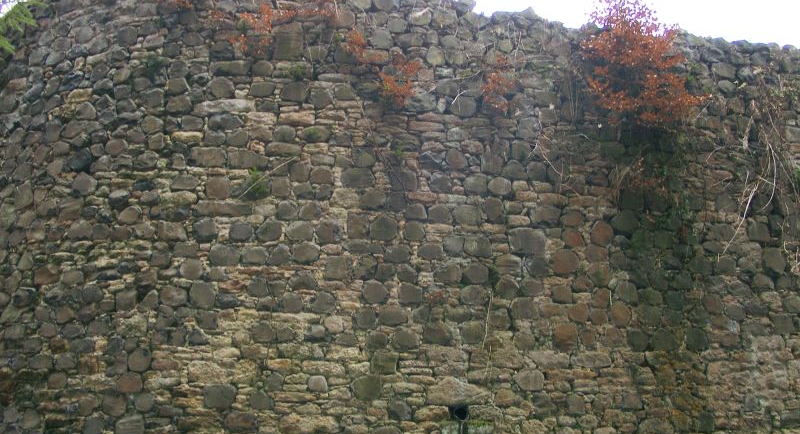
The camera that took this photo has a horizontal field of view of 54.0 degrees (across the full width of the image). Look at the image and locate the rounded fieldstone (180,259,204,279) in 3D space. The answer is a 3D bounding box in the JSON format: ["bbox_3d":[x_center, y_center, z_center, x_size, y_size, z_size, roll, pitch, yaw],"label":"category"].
[{"bbox_3d":[-2.052,0.519,7.771,0.240,0.195,0.169,-3,-16,10],"label":"rounded fieldstone"}]

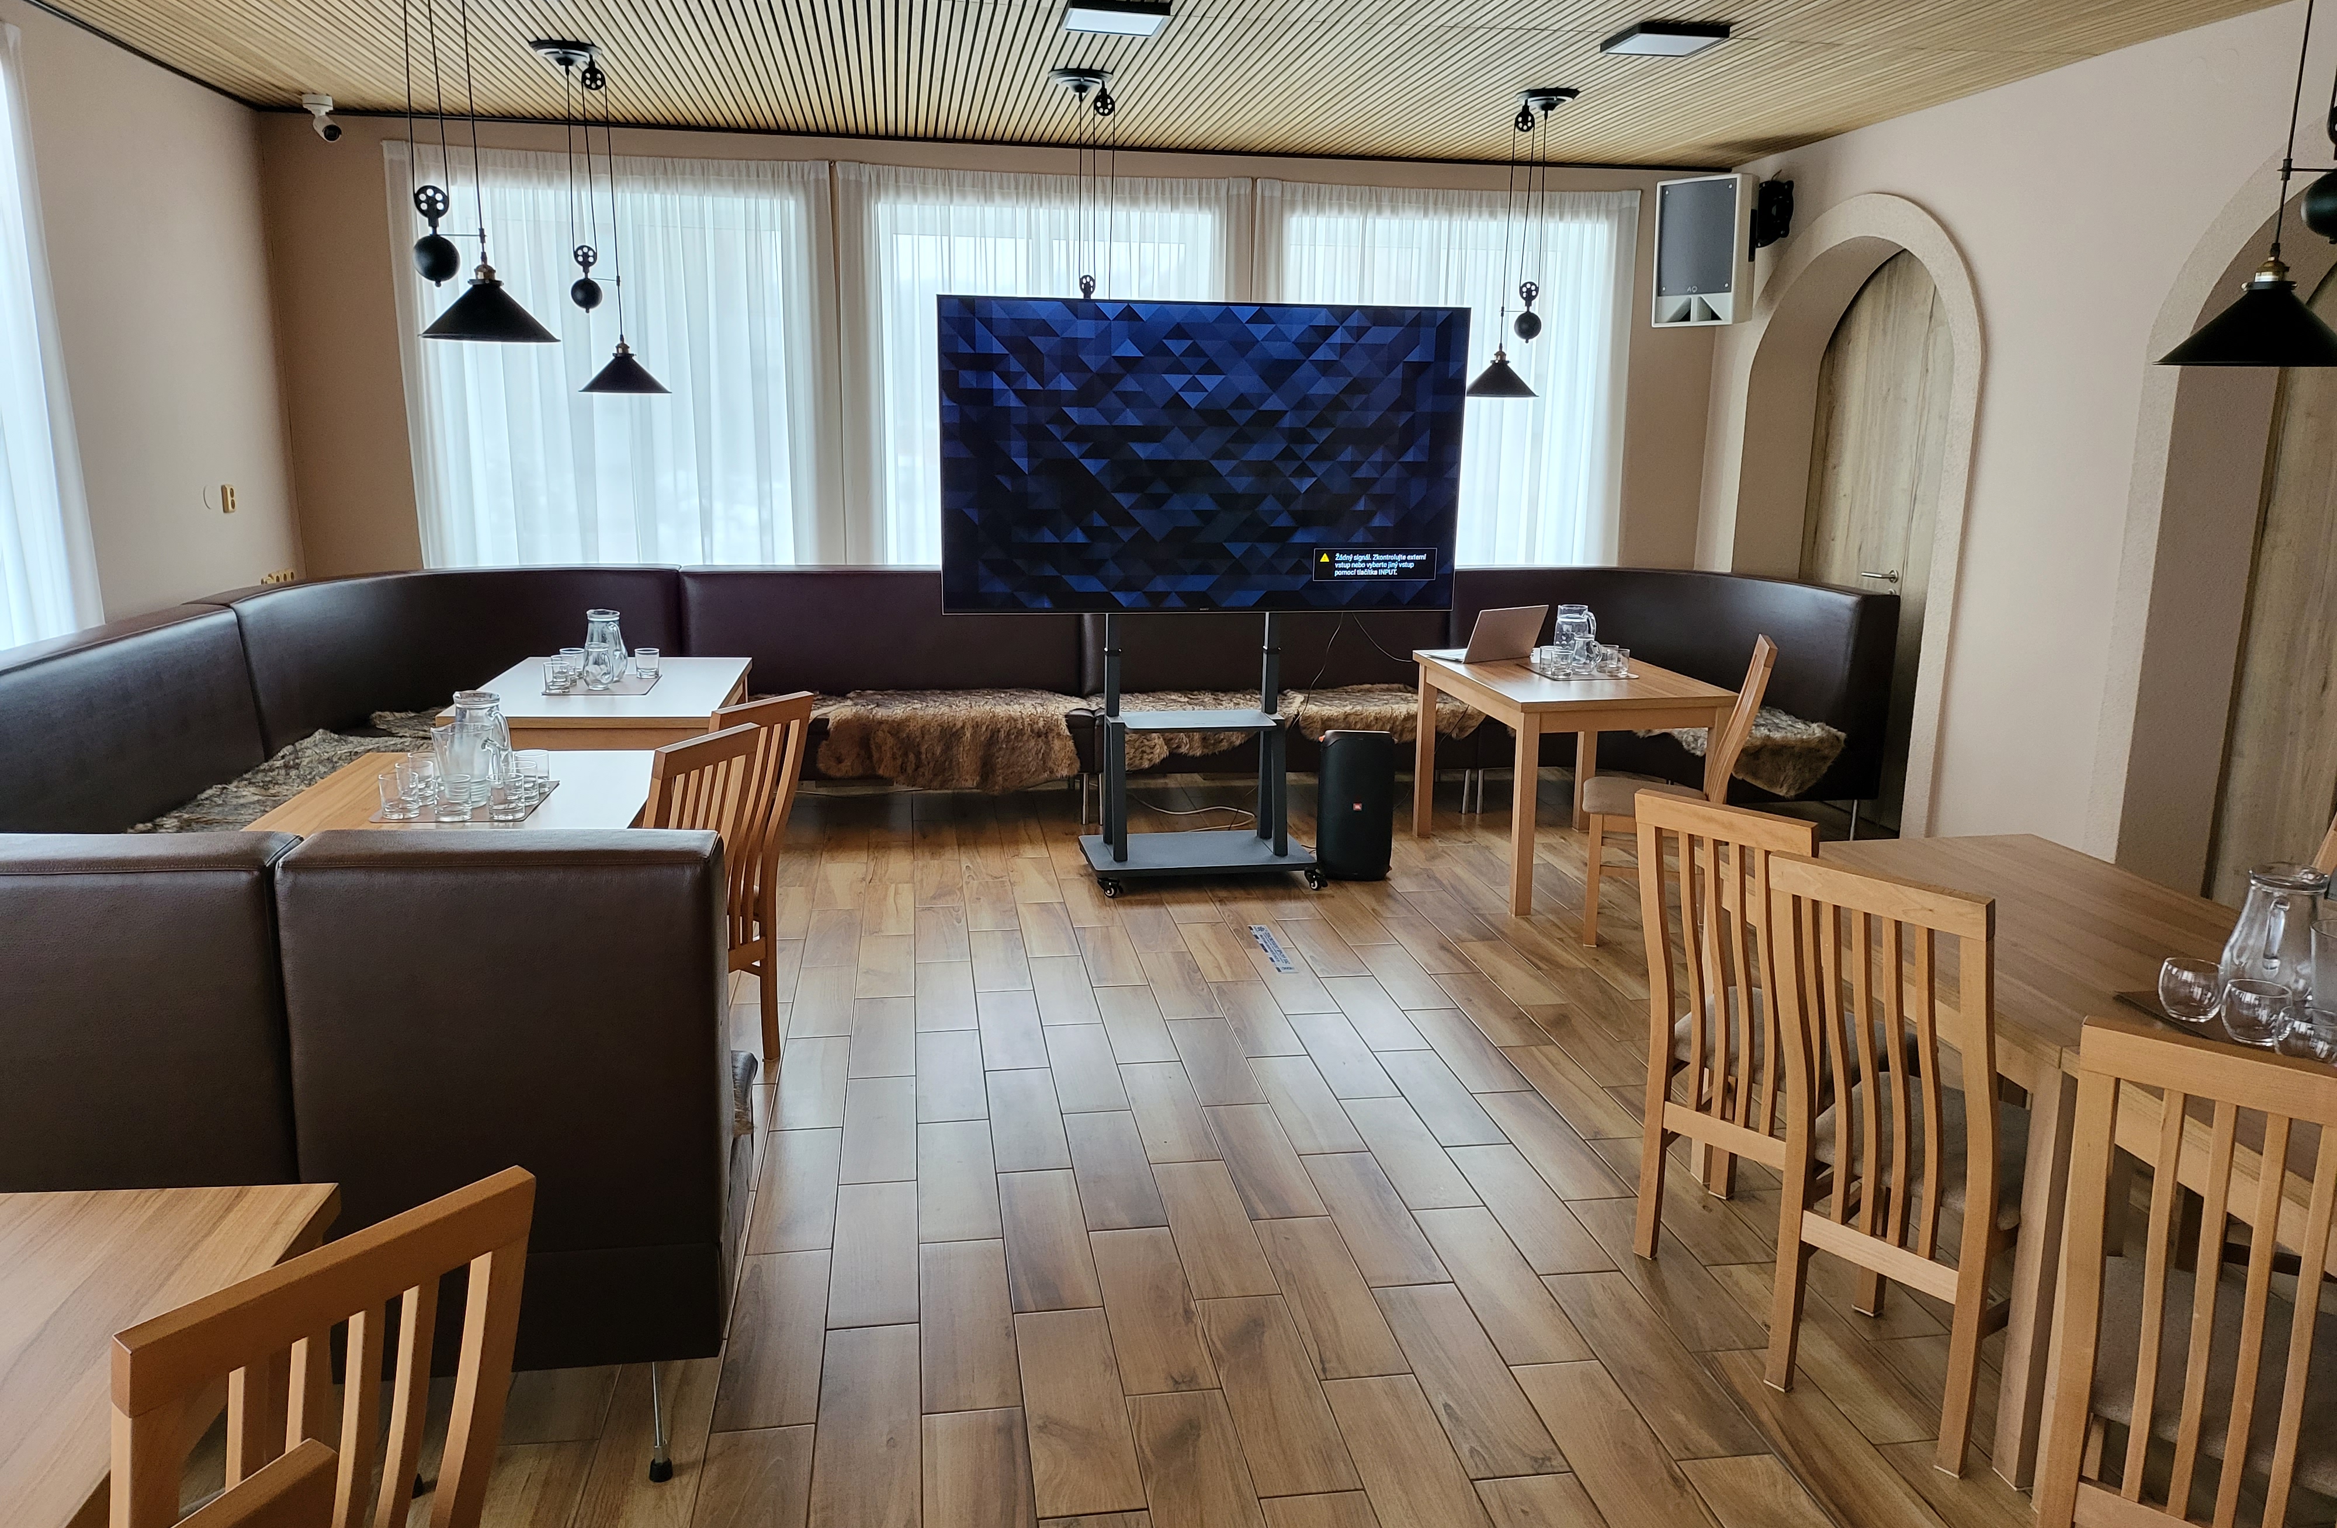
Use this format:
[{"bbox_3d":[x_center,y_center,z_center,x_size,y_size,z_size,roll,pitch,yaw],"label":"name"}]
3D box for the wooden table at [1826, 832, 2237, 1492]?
[{"bbox_3d":[1.696,0.672,3.224,0.890,0.755,1.247,-1,12,-9],"label":"wooden table"}]

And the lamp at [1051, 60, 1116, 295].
[{"bbox_3d":[-0.240,-1.904,5.798,0.374,1.080,0.310,-1,12,-9],"label":"lamp"}]

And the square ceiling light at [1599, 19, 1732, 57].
[{"bbox_3d":[1.498,-2.185,4.888,0.280,0.035,0.280,-1,12,-9],"label":"square ceiling light"}]

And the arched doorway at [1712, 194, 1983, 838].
[{"bbox_3d":[2.942,-1.024,6.894,0.371,2.618,1.835,-1,12,-9],"label":"arched doorway"}]

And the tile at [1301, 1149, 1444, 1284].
[{"bbox_3d":[0.437,0.983,3.514,0.173,0.010,0.599,-1,12,-9],"label":"tile"}]

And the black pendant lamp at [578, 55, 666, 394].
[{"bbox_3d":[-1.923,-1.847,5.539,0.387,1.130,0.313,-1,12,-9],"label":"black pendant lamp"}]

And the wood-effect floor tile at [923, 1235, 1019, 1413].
[{"bbox_3d":[-0.385,1.059,3.087,0.176,0.010,0.600,-1,12,-9],"label":"wood-effect floor tile"}]

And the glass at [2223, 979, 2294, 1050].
[{"bbox_3d":[1.681,0.388,2.504,0.086,0.085,0.086,-1,12,-9],"label":"glass"}]

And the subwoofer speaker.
[{"bbox_3d":[0.718,0.138,6.220,0.290,0.550,0.280,1,12,3],"label":"subwoofer speaker"}]

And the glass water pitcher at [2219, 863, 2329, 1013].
[{"bbox_3d":[1.821,0.286,2.662,0.173,0.223,0.149,-10,16,-41],"label":"glass water pitcher"}]

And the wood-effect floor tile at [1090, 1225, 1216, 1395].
[{"bbox_3d":[-0.037,1.053,3.146,0.173,0.010,0.599,-1,12,-9],"label":"wood-effect floor tile"}]

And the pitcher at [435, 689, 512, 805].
[{"bbox_3d":[-1.715,-0.043,3.977,0.168,0.255,0.138,2,12,6],"label":"pitcher"}]

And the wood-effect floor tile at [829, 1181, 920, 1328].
[{"bbox_3d":[-0.604,1.003,3.341,0.176,0.010,0.600,-1,12,-9],"label":"wood-effect floor tile"}]

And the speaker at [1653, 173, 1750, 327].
[{"bbox_3d":[2.347,-2.229,7.058,0.350,0.600,0.290,9,19,35],"label":"speaker"}]

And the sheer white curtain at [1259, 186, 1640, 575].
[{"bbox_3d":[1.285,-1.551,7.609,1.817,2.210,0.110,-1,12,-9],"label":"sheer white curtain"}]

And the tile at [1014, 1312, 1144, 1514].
[{"bbox_3d":[-0.164,1.125,2.844,0.173,0.010,0.600,-1,12,-9],"label":"tile"}]

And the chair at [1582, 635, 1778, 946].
[{"bbox_3d":[1.682,0.090,5.424,0.550,1.000,0.430,3,12,13],"label":"chair"}]

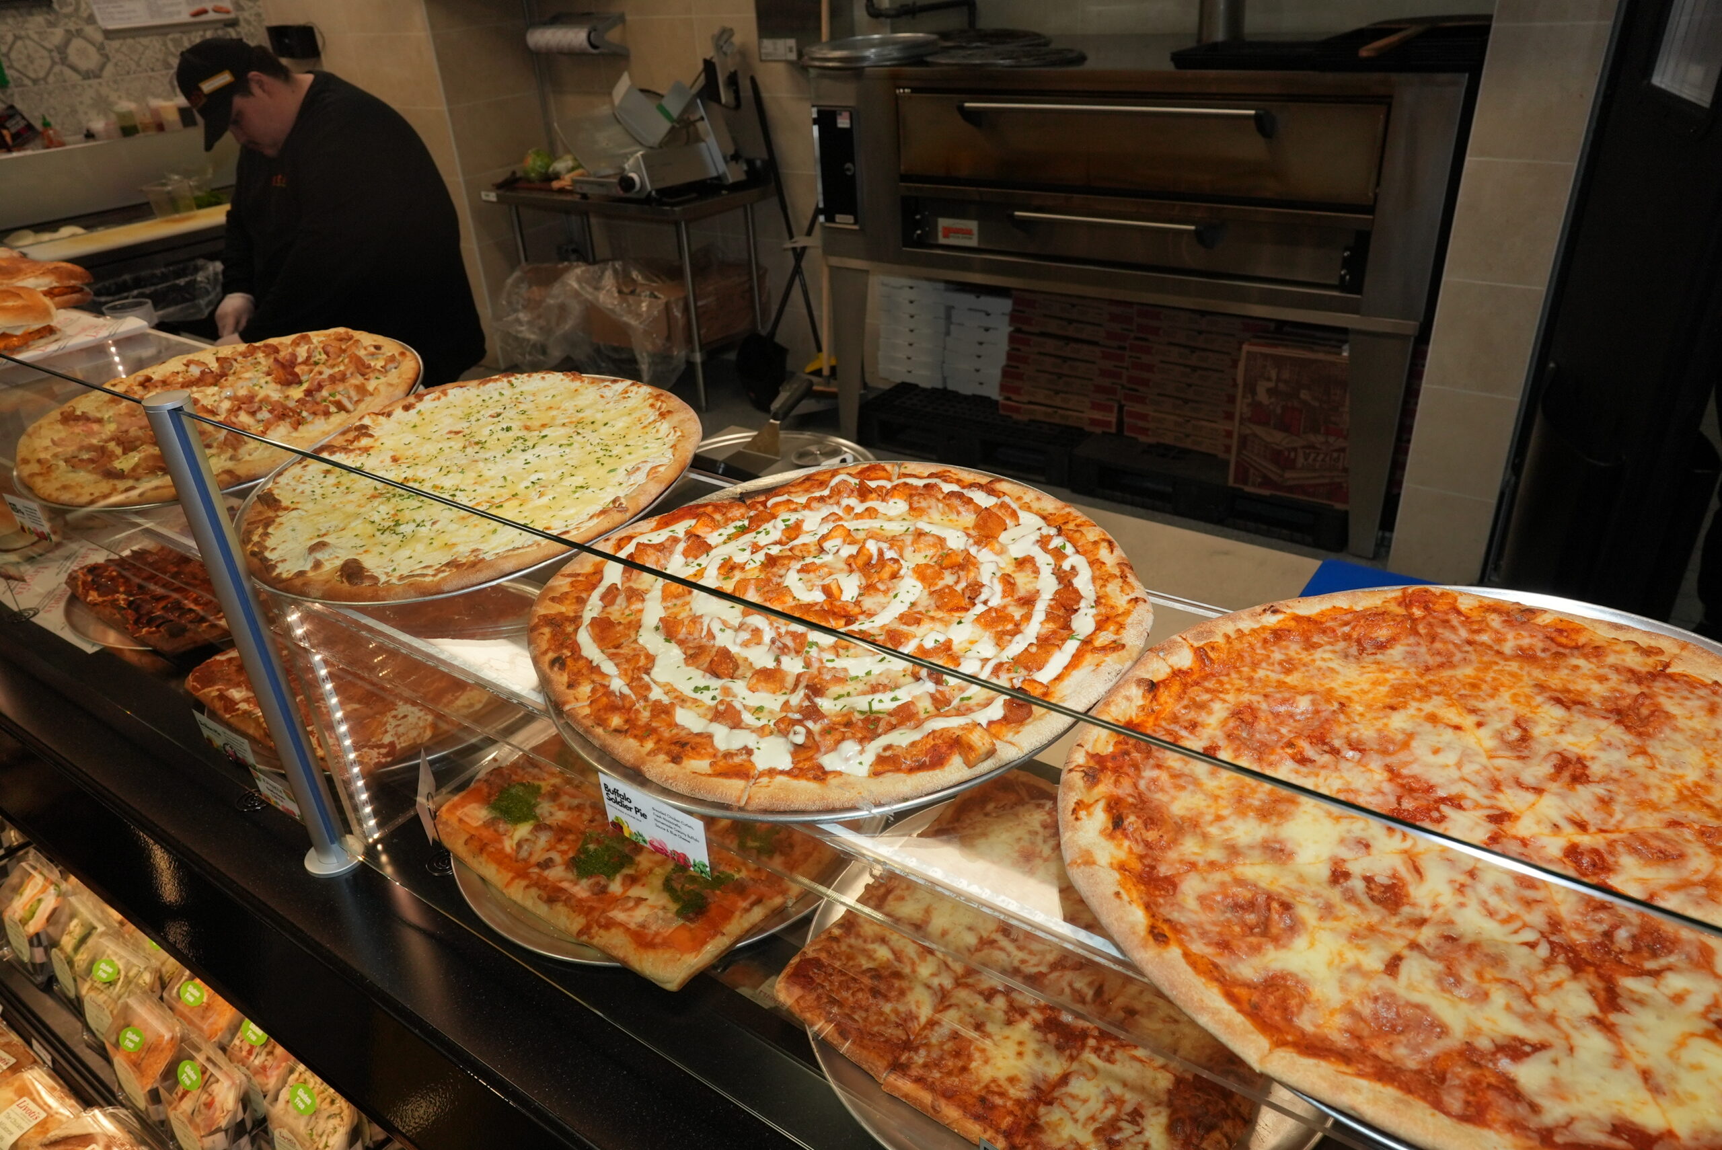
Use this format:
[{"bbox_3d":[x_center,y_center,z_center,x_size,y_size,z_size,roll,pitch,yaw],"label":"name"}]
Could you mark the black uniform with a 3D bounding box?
[{"bbox_3d":[-1.225,-0.785,2.824,0.520,0.820,0.550,-24,35,-34],"label":"black uniform"}]

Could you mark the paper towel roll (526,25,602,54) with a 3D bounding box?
[{"bbox_3d":[-1.338,-2.401,5.152,0.460,0.106,0.106,16,34,32],"label":"paper towel roll"}]

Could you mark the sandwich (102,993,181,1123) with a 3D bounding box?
[{"bbox_3d":[-0.816,0.559,1.327,0.103,0.110,0.075,16,34,32],"label":"sandwich"}]

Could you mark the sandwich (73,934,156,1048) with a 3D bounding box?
[{"bbox_3d":[-0.908,0.523,1.404,0.103,0.110,0.075,13,33,28],"label":"sandwich"}]

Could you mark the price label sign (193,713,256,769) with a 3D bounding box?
[{"bbox_3d":[-0.658,0.174,1.191,0.103,0.046,0.008,16,34,32],"label":"price label sign"}]

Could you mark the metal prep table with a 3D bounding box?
[{"bbox_3d":[-1.043,-1.373,5.416,1.200,0.886,0.600,16,34,32],"label":"metal prep table"}]

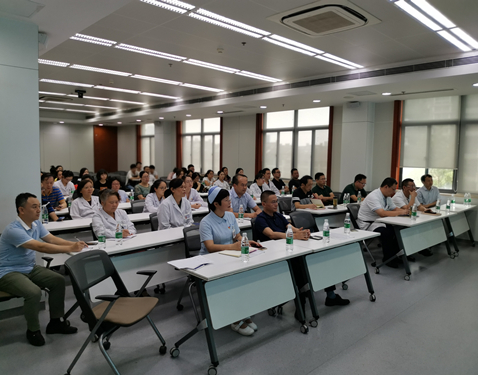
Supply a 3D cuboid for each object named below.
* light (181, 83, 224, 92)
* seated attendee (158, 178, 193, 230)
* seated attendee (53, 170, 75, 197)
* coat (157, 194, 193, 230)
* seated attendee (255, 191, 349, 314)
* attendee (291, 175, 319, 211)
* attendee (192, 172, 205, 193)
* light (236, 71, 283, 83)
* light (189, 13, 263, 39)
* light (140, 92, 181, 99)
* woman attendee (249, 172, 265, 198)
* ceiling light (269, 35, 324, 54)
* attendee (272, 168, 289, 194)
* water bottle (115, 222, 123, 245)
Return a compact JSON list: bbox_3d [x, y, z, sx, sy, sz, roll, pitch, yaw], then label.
[{"bbox_3d":[-0.792,-2.298,8.662,1.178,0.060,0.205,-4,7,-44],"label":"light"},{"bbox_3d":[-0.713,0.560,4.606,0.800,1.310,0.500,4,6,31],"label":"seated attendee"},{"bbox_3d":[-3.176,0.307,6.987,0.500,1.240,0.740,-4,7,-44],"label":"seated attendee"},{"bbox_3d":[-0.747,0.418,4.615,0.520,0.690,0.500,4,6,31],"label":"coat"},{"bbox_3d":[0.573,0.661,4.026,0.820,1.250,0.700,6,7,42],"label":"seated attendee"},{"bbox_3d":[1.220,0.437,6.433,0.800,1.280,0.520,5,7,41],"label":"attendee"},{"bbox_3d":[-0.908,0.228,8.708,0.470,1.180,0.740,-4,7,-44],"label":"attendee"},{"bbox_3d":[0.424,-2.241,7.563,1.193,0.070,0.253,-4,7,-44],"label":"light"},{"bbox_3d":[-0.113,-1.920,4.464,1.110,0.060,0.085,-4,7,-44],"label":"light"},{"bbox_3d":[-2.123,-2.518,10.289,1.193,0.070,0.261,-4,7,-44],"label":"light"},{"bbox_3d":[0.518,0.316,7.724,0.480,1.220,0.740,-4,7,-44],"label":"woman attendee"},{"bbox_3d":[0.856,-2.044,5.340,1.169,0.070,0.107,-4,7,-44],"label":"ceiling light"},{"bbox_3d":[0.900,0.251,8.312,0.550,1.320,0.800,-4,7,-43],"label":"attendee"},{"bbox_3d":[-1.103,0.413,3.470,0.066,0.228,0.066,-4,7,-44],"label":"water bottle"}]

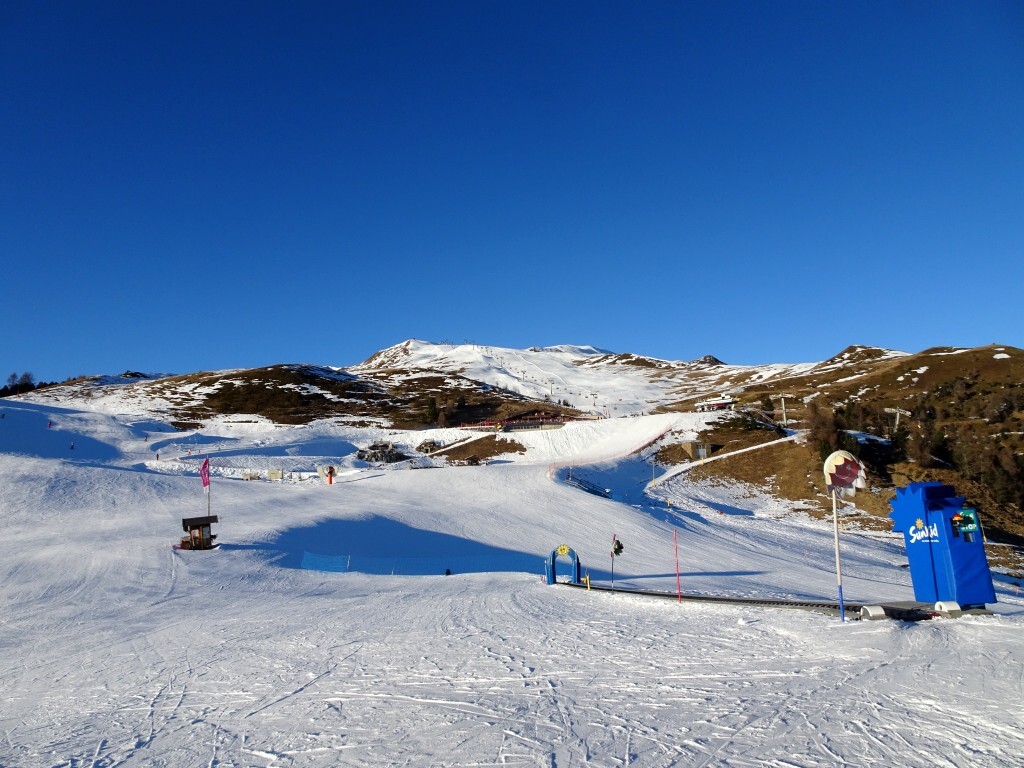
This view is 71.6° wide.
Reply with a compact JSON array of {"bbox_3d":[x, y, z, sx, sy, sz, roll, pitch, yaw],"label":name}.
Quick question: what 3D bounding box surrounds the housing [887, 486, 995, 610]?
[{"bbox_3d":[7.000,2.602,11.667,0.700,1.936,1.243,0,-13,-7],"label":"housing"}]

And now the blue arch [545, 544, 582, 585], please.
[{"bbox_3d":[2.967,10.499,41.300,1.800,2.300,1.300,0,-10,-8],"label":"blue arch"}]

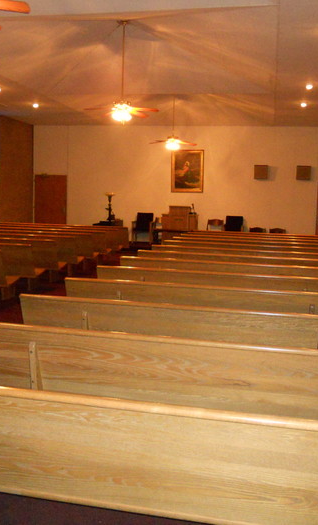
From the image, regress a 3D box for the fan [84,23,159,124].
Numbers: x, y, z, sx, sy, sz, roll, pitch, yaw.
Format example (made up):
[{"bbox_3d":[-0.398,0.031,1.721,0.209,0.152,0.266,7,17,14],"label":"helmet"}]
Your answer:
[{"bbox_3d":[-0.631,-3.343,9.663,1.310,1.755,1.310,3,7,11],"label":"fan"}]

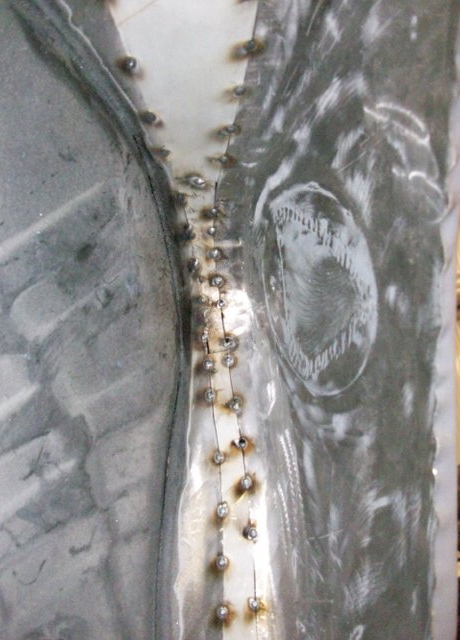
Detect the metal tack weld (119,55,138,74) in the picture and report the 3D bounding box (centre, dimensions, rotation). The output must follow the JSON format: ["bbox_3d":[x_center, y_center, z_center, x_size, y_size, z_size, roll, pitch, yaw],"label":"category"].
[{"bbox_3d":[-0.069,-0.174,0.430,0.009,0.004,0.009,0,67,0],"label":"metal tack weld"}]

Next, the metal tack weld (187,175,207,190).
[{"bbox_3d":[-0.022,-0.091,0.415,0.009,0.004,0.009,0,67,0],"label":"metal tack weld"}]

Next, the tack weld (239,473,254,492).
[{"bbox_3d":[0.010,0.098,0.378,0.007,0.004,0.009,0,93,0],"label":"tack weld"}]

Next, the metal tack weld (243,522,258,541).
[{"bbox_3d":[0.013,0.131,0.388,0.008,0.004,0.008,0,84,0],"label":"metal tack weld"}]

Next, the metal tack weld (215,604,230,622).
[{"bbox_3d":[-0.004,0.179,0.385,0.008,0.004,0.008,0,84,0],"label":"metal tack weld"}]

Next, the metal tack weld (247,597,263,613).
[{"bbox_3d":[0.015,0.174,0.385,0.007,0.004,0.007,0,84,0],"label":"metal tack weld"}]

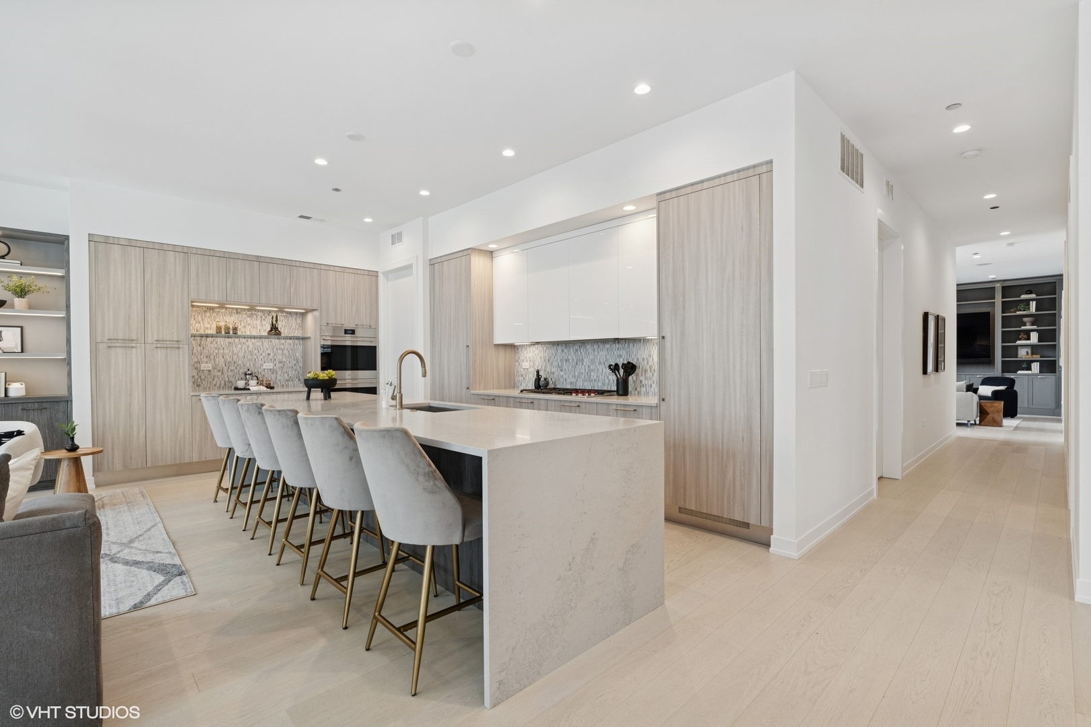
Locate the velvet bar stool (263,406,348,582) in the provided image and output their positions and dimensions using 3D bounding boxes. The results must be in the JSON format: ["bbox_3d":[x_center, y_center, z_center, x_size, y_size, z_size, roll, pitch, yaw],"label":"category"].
[{"bbox_3d":[-1.345,0.741,2.960,0.550,0.970,0.490,-1,1,-44],"label":"velvet bar stool"}]

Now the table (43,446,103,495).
[{"bbox_3d":[-4.003,0.992,4.115,0.380,0.490,0.380,-1,0,-44],"label":"table"}]

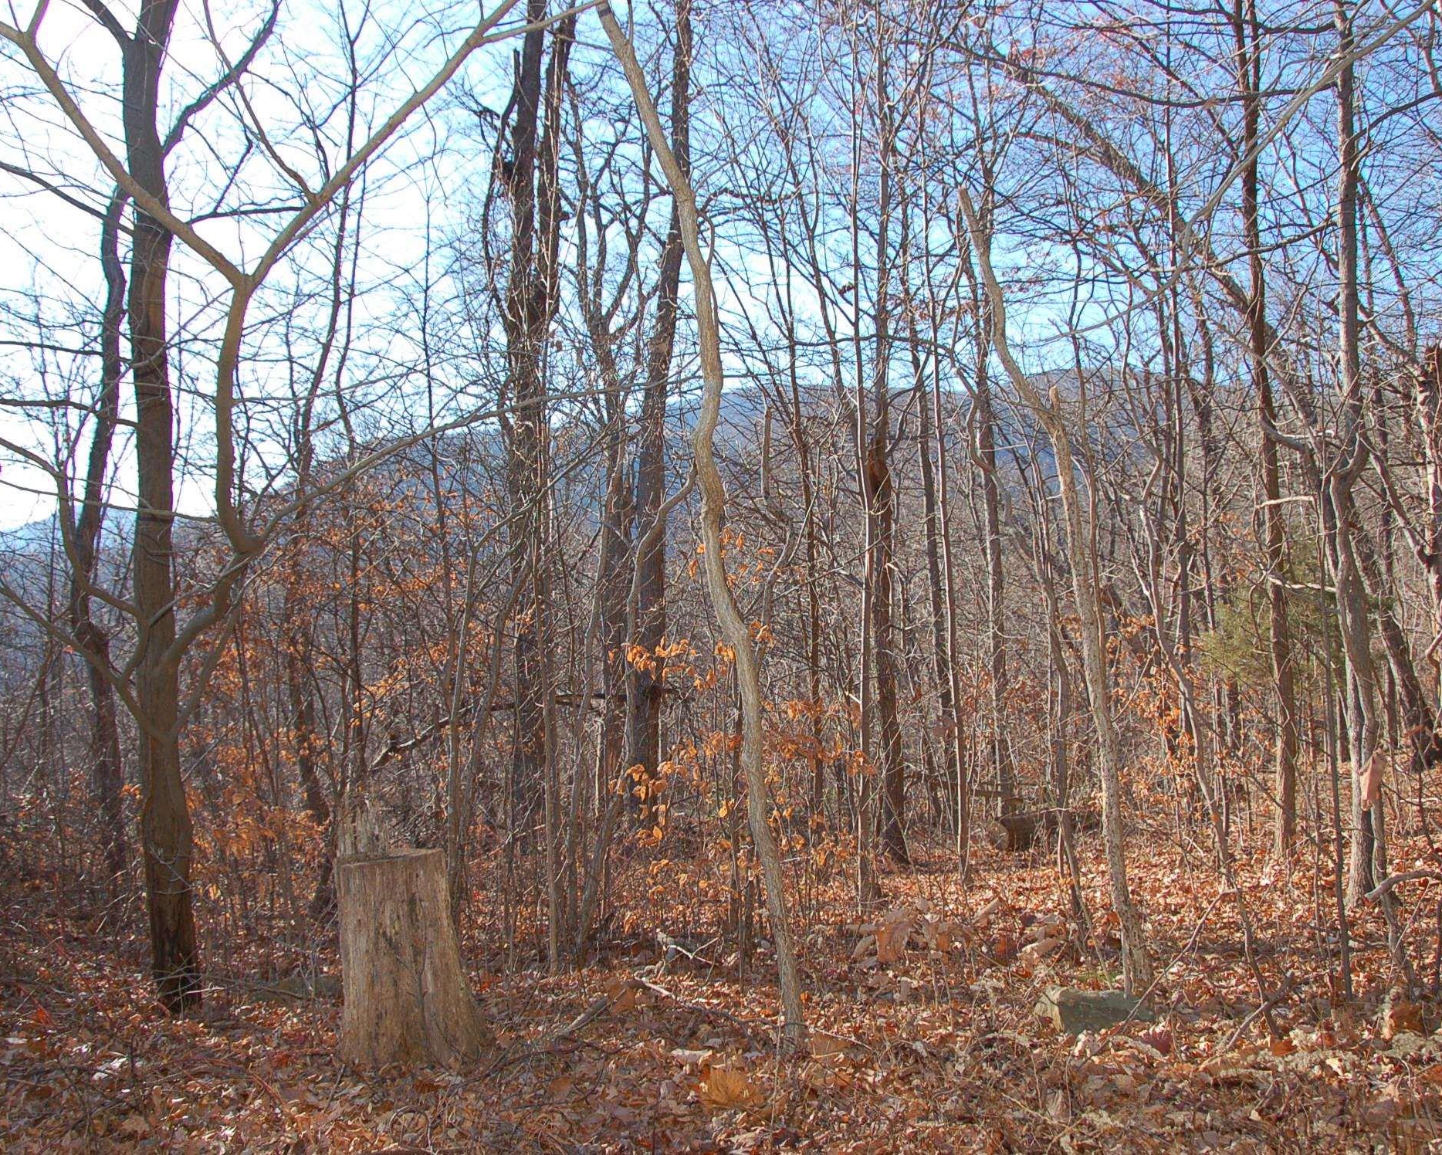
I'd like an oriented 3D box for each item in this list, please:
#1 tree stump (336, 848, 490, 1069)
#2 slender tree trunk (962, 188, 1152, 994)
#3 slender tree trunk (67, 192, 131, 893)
[{"bbox_3d":[-0.990,1.200,4.200,0.490,0.640,0.460,0,0,0],"label":"tree stump"},{"bbox_3d":[1.237,0.050,4.800,0.680,2.950,0.350,0,0,0],"label":"slender tree trunk"},{"bbox_3d":[-3.147,-0.176,6.600,0.320,3.550,0.300,0,0,0],"label":"slender tree trunk"}]

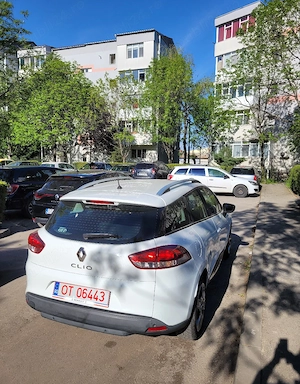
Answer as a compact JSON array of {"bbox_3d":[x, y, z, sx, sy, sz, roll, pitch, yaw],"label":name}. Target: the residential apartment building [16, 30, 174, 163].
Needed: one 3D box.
[{"bbox_3d":[-6.423,-10.323,40.513,18.781,15.400,10.300,3,6,20],"label":"residential apartment building"}]

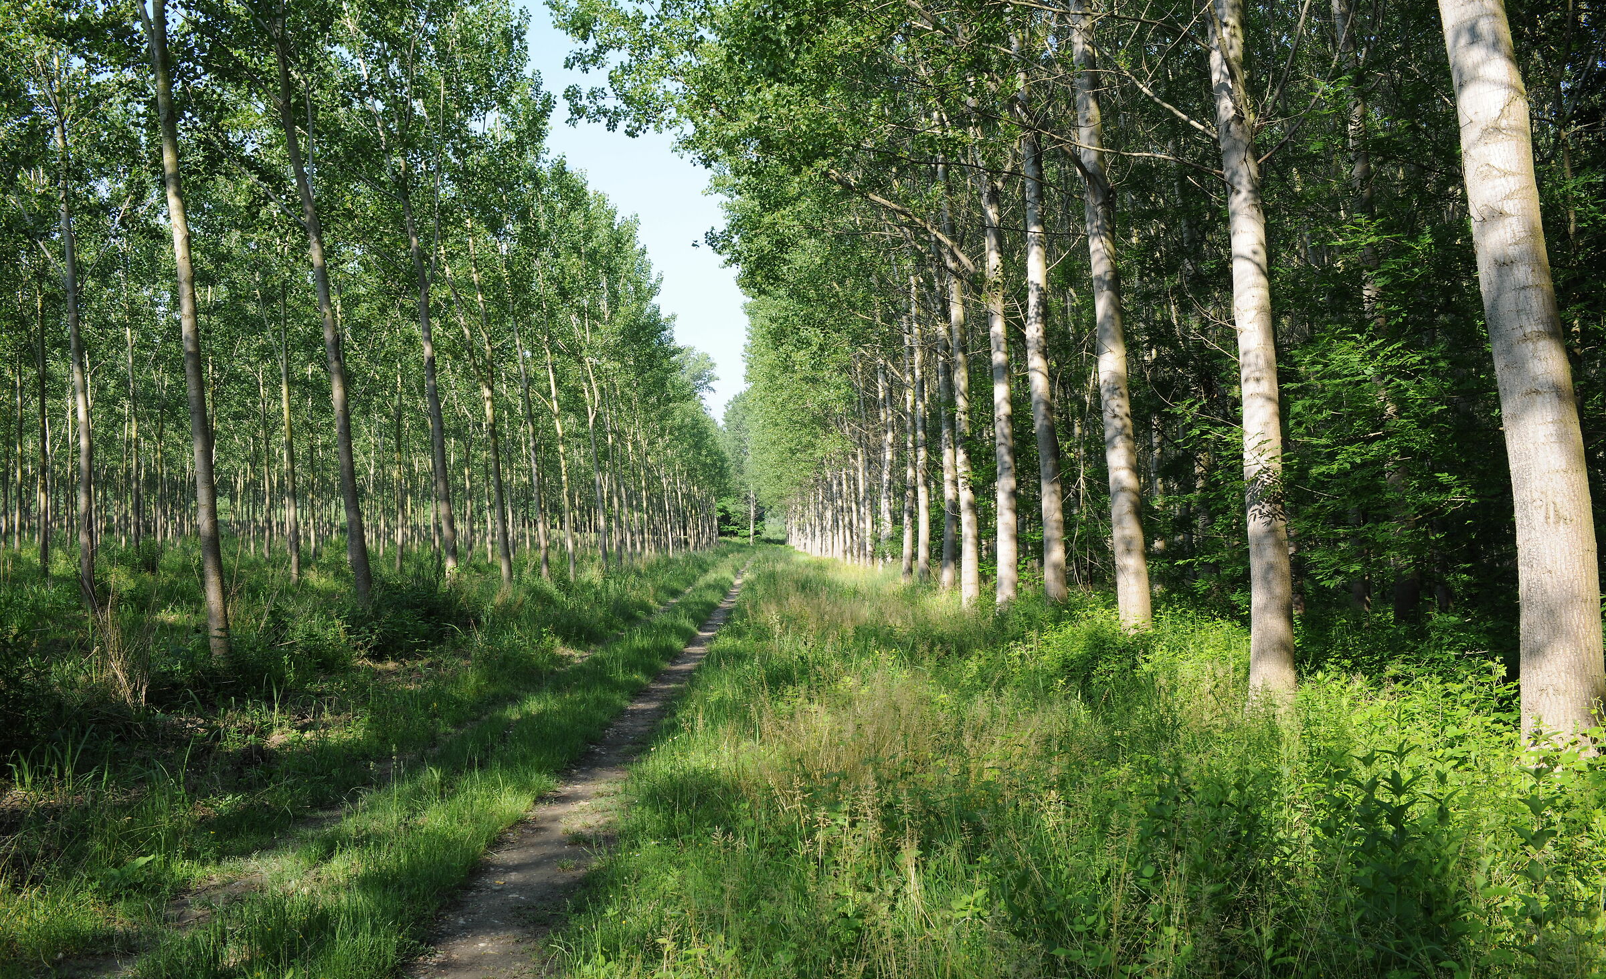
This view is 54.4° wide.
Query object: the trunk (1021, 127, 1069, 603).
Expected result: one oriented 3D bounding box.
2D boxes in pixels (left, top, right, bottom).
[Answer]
[{"bbox_3d":[3.750,-1.824,24.307,0.460,7.710,0.420,-3,-2,0],"label":"trunk"}]

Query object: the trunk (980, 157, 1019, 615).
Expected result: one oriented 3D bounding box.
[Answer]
[{"bbox_3d":[3.649,-1.836,29.015,0.460,8.280,0.420,-2,-2,0],"label":"trunk"}]

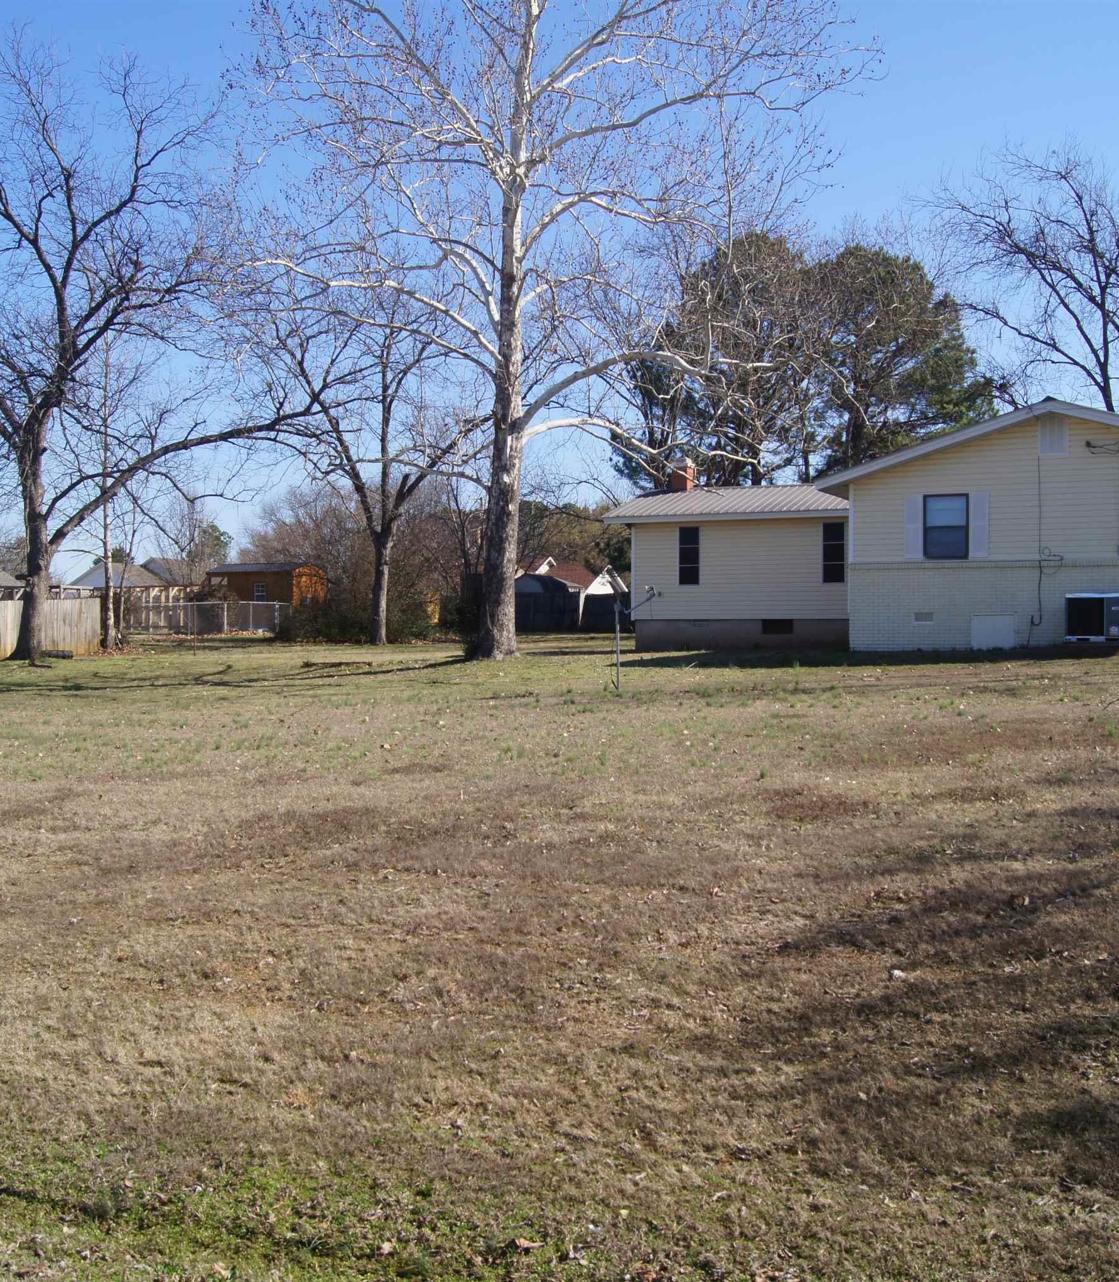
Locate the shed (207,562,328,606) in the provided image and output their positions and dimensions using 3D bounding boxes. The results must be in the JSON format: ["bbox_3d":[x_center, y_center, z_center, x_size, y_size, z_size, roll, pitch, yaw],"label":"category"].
[{"bbox_3d":[-13.320,-1.962,66.000,5.100,3.200,3.000,0,2,25],"label":"shed"}]

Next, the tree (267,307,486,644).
[{"bbox_3d":[-5.766,-5.220,45.500,6.928,10.582,6.600,-1,2,0],"label":"tree"}]

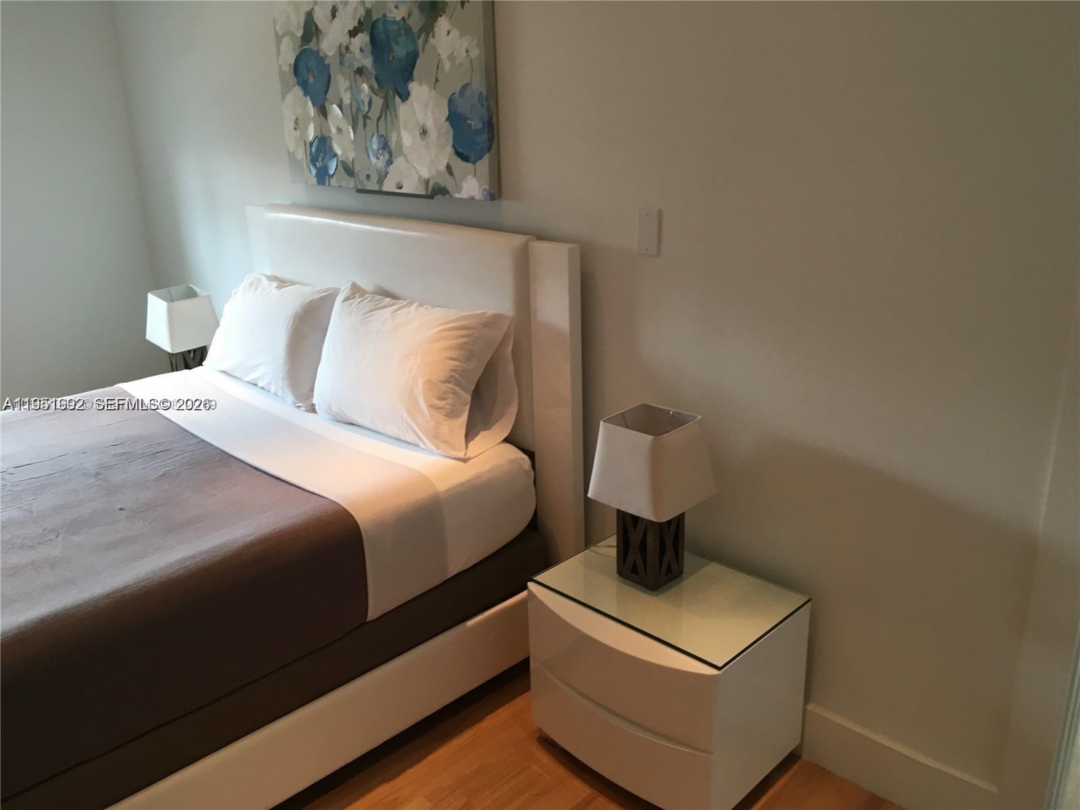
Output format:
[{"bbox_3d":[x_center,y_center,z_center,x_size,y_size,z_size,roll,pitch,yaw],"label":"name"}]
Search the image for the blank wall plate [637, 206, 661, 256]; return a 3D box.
[{"bbox_3d":[0.260,-0.414,2.170,0.070,0.115,0.006,16,25,42],"label":"blank wall plate"}]

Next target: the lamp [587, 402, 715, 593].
[{"bbox_3d":[0.260,0.218,2.107,0.223,0.390,0.223,-18,24,-42],"label":"lamp"}]

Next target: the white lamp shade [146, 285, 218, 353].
[{"bbox_3d":[-1.413,-0.347,3.570,0.223,0.190,0.223,-18,30,-42],"label":"white lamp shade"}]

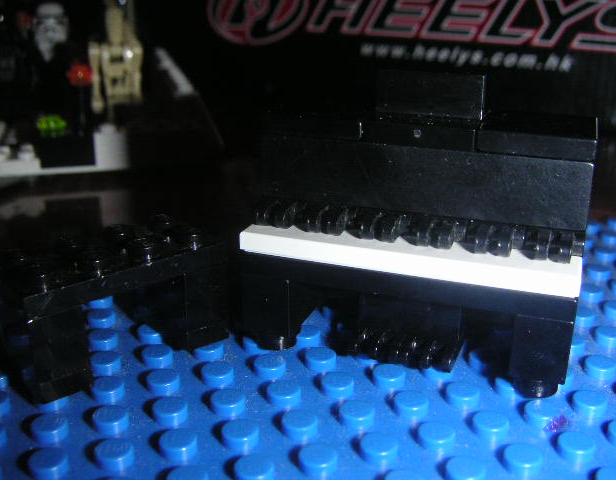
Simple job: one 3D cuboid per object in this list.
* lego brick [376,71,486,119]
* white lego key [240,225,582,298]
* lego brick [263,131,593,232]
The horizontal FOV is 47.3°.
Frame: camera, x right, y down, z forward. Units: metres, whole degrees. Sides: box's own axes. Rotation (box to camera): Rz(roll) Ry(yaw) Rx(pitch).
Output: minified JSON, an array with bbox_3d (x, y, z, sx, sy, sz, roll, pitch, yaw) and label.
[{"bbox_3d":[0.018,-0.022,0.105,0.016,0.006,0.002,8,21,19],"label":"lego brick"},{"bbox_3d":[0.014,0.002,0.101,0.048,0.003,0.008,8,21,19],"label":"white lego key"},{"bbox_3d":[0.017,-0.010,0.105,0.048,0.010,0.010,8,21,19],"label":"lego brick"}]

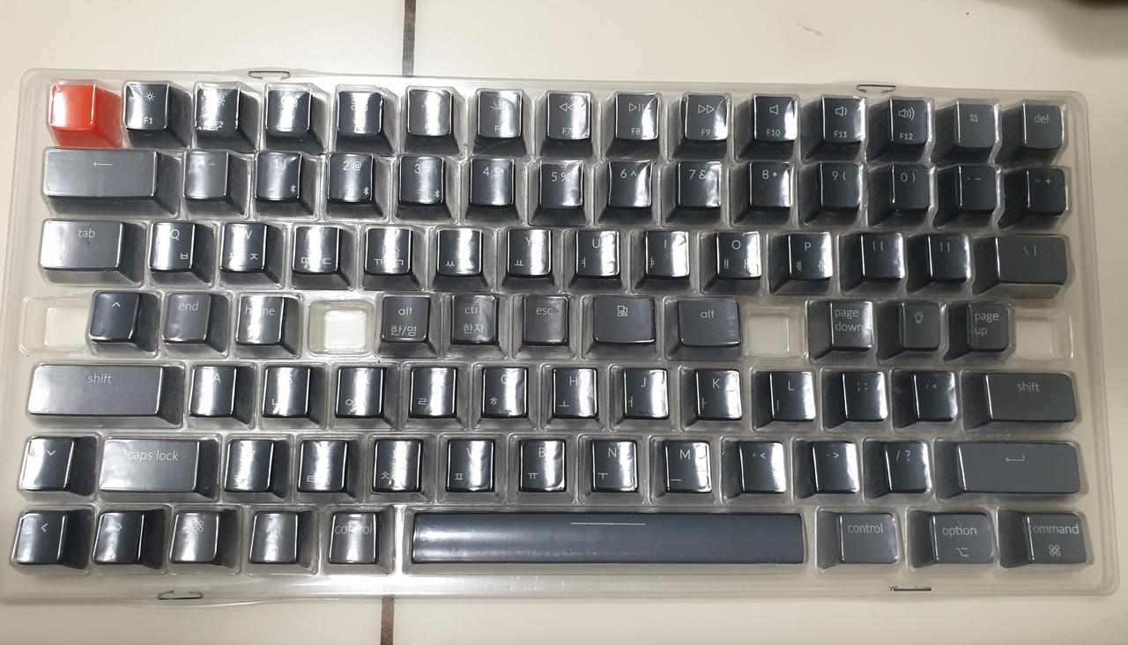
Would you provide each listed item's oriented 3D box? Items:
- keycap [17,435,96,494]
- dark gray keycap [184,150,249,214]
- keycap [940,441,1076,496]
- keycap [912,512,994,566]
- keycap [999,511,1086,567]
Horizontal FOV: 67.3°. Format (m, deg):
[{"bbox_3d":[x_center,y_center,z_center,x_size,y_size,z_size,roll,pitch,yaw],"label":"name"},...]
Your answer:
[{"bbox_3d":[-0.147,0.042,0.244,0.018,0.009,0.018,1,82,-3],"label":"keycap"},{"bbox_3d":[-0.107,-0.043,0.256,0.018,0.011,0.018,1,82,-3],"label":"dark gray keycap"},{"bbox_3d":[0.137,0.045,0.259,0.042,0.009,0.018,1,81,-3],"label":"keycap"},{"bbox_3d":[0.117,0.065,0.253,0.023,0.009,0.018,1,82,-3],"label":"keycap"},{"bbox_3d":[0.147,0.066,0.257,0.023,0.009,0.018,1,81,-3],"label":"keycap"}]

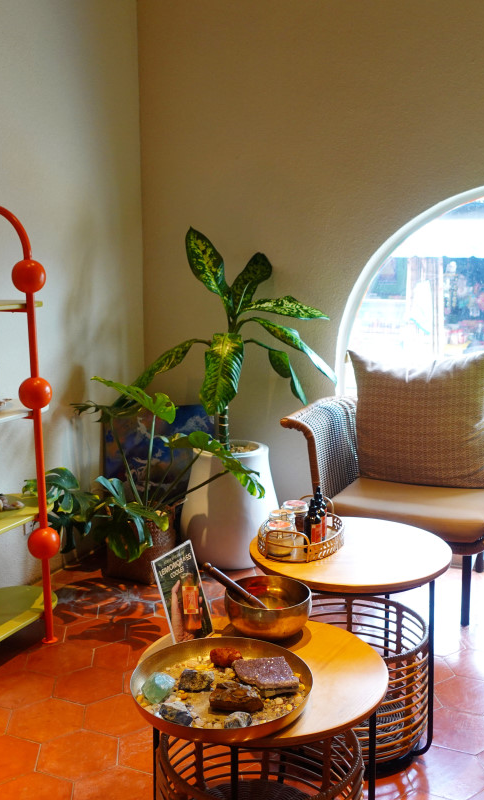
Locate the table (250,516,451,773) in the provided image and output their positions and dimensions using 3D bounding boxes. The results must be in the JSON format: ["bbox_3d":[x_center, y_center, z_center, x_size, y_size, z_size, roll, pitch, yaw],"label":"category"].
[{"bbox_3d":[0.271,0.620,2.060,0.492,0.504,0.492,-1,9,-5],"label":"table"}]

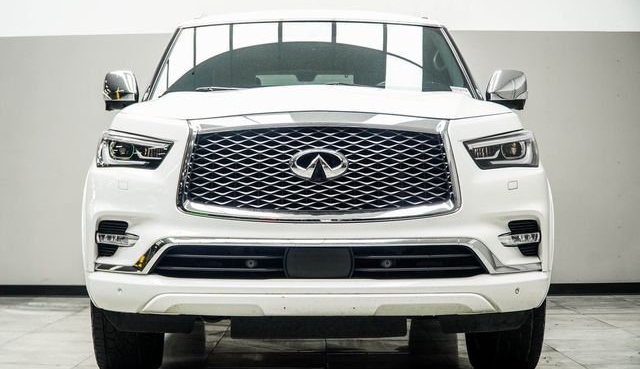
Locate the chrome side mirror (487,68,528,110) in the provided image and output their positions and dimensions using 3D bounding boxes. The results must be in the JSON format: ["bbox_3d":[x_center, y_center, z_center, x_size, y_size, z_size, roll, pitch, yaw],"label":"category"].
[{"bbox_3d":[0.993,-0.503,6.050,0.210,0.220,0.150,0,-1,-1],"label":"chrome side mirror"}]

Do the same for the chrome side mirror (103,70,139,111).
[{"bbox_3d":[-1.045,-0.503,6.050,0.200,0.220,0.150,0,-1,-1],"label":"chrome side mirror"}]

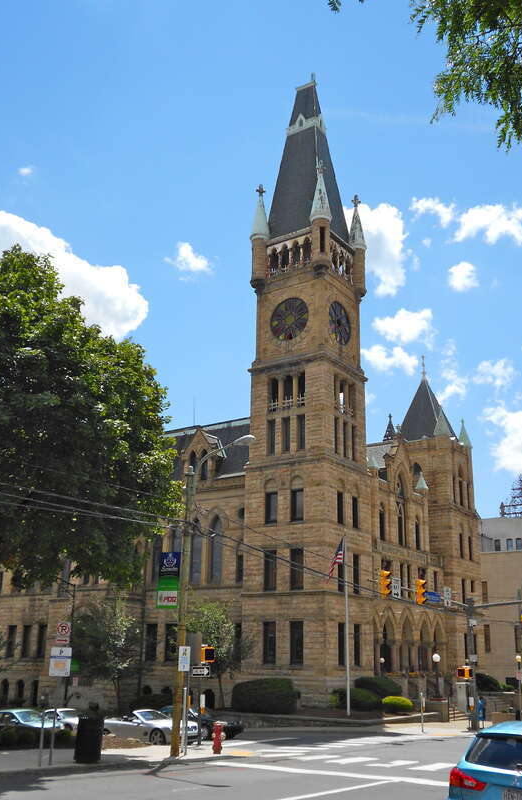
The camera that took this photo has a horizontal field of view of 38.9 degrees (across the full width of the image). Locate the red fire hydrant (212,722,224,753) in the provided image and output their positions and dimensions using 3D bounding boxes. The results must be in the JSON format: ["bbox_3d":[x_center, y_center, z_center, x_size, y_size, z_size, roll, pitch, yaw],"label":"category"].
[{"bbox_3d":[-1.097,8.737,19.109,0.330,0.770,0.360,1,-18,0],"label":"red fire hydrant"}]

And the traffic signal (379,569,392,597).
[{"bbox_3d":[5.078,7.464,30.163,0.420,1.060,0.360,-11,-22,33],"label":"traffic signal"}]

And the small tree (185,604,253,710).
[{"bbox_3d":[-2.287,14.020,40.805,3.400,5.600,3.400,1,-18,0],"label":"small tree"}]

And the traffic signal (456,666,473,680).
[{"bbox_3d":[9.164,12.316,33.300,0.720,0.520,0.500,-8,-20,25],"label":"traffic signal"}]

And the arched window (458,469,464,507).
[{"bbox_3d":[16.991,7.410,62.982,0.300,3.516,1.100,-11,-22,33],"label":"arched window"}]

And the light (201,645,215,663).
[{"bbox_3d":[-1.534,7.437,21.609,0.220,0.470,0.460,-11,-22,33],"label":"light"}]

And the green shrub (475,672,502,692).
[{"bbox_3d":[16.282,20.324,53.211,1.800,1.400,1.800,-11,-22,33],"label":"green shrub"}]

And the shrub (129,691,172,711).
[{"bbox_3d":[-6.730,18.276,45.219,2.500,1.100,1.400,-11,-22,33],"label":"shrub"}]

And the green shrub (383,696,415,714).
[{"bbox_3d":[7.157,15.975,38.783,1.650,0.743,1.500,-2,-19,10],"label":"green shrub"}]

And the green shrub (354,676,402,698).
[{"bbox_3d":[6.701,16.714,42.539,2.700,1.516,2.300,-2,-19,8],"label":"green shrub"}]

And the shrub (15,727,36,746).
[{"bbox_3d":[-6.873,9.866,21.684,0.555,0.537,0.555,-11,-22,33],"label":"shrub"}]

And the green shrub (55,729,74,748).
[{"bbox_3d":[-5.384,9.271,20.270,0.580,0.513,0.580,5,-19,-12],"label":"green shrub"}]

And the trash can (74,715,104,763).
[{"bbox_3d":[-4.036,7.900,17.311,0.600,0.991,0.600,5,-19,-11],"label":"trash can"}]

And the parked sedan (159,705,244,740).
[{"bbox_3d":[-3.098,14.318,33.042,4.650,1.430,1.800,-16,-25,33],"label":"parked sedan"}]

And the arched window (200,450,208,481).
[{"bbox_3d":[-3.928,4.589,51.587,0.720,2.137,0.300,-11,-22,33],"label":"arched window"}]

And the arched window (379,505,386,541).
[{"bbox_3d":[8.447,8.516,51.414,0.300,2.501,0.850,-11,-22,33],"label":"arched window"}]

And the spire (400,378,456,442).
[{"bbox_3d":[14.160,0.941,63.183,4.200,5.909,4.200,-11,-22,33],"label":"spire"}]

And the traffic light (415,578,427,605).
[{"bbox_3d":[7.144,8.537,32.914,0.420,1.060,0.360,-11,-22,33],"label":"traffic light"}]

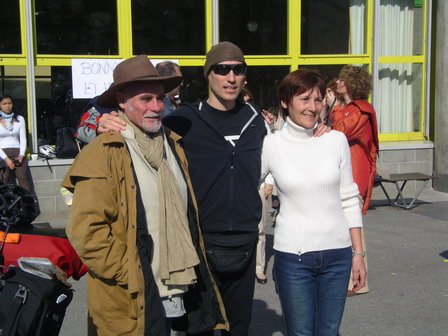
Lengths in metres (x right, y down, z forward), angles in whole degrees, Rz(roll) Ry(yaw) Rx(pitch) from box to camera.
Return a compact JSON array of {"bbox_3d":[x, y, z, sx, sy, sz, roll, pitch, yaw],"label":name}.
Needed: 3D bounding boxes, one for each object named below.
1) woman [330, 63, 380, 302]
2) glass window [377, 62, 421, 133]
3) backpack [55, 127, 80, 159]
[{"bbox_3d":[0.919,0.107,5.933,0.420,1.680,0.480,-2,7,-15],"label":"woman"},{"bbox_3d":[2.468,-0.974,11.355,0.685,0.975,0.060,-3,7,-19],"label":"glass window"},{"bbox_3d":[-1.894,-0.306,9.900,0.340,0.400,0.230,-3,7,-19],"label":"backpack"}]

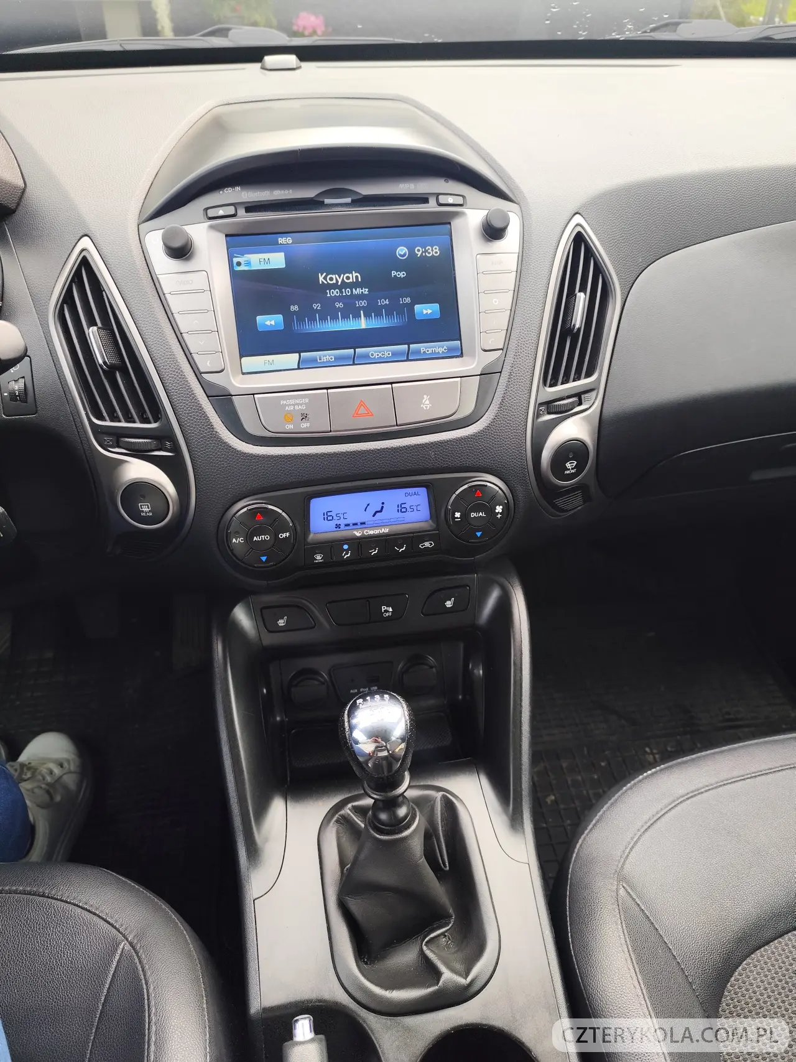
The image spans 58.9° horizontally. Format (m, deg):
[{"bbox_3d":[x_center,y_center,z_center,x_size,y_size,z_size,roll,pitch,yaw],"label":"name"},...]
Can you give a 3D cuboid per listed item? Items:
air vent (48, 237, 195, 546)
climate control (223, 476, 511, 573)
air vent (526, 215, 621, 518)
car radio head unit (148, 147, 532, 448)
[{"bbox_3d":[-0.182,-0.083,0.475,0.070,0.220,0.032,-13,13,7],"label":"air vent"},{"bbox_3d":[-0.019,-0.005,0.484,0.203,0.065,0.030,-6,20,-7],"label":"climate control"},{"bbox_3d":[0.123,-0.115,0.512,0.070,0.220,0.032,1,12,-21],"label":"air vent"},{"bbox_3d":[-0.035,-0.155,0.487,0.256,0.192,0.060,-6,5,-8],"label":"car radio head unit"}]

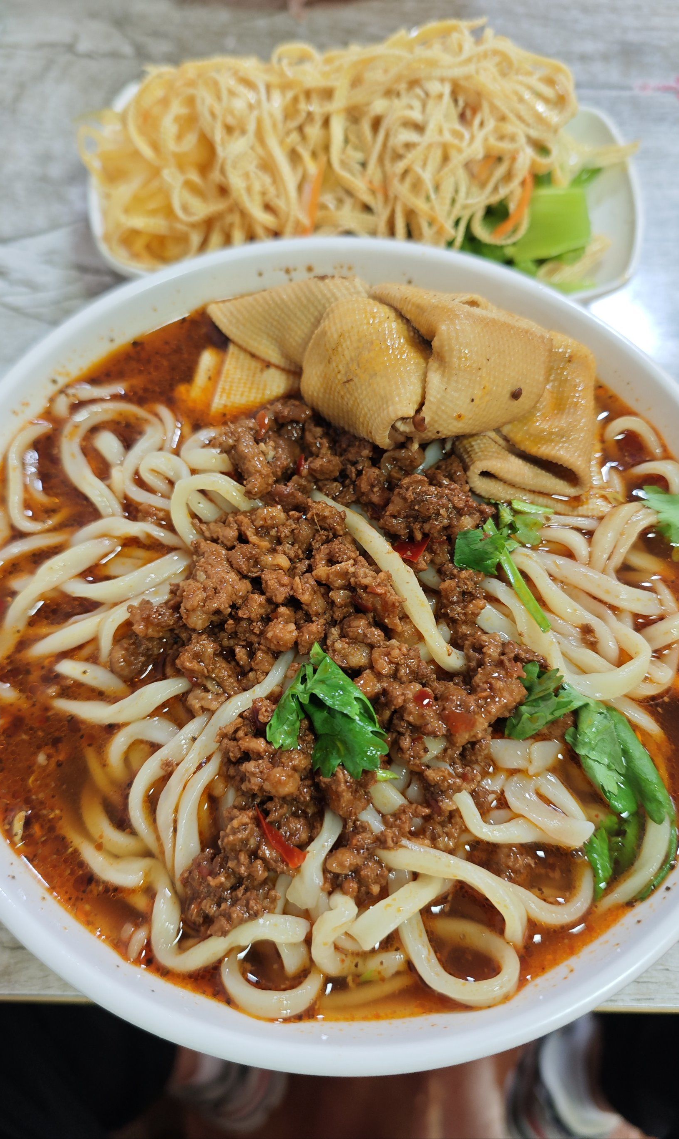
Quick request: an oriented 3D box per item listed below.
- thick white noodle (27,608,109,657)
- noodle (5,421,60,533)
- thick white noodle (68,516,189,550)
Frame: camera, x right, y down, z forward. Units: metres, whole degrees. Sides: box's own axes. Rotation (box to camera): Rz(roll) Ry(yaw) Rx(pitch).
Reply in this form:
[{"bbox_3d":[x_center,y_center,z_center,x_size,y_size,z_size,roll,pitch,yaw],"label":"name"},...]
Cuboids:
[{"bbox_3d":[-0.069,0.017,0.195,0.023,0.006,0.005,-32,72,-13],"label":"thick white noodle"},{"bbox_3d":[-0.087,-0.026,0.214,0.013,0.005,0.035,-10,69,-6],"label":"noodle"},{"bbox_3d":[-0.057,-0.010,0.205,0.030,0.007,0.008,2,68,-1],"label":"thick white noodle"}]

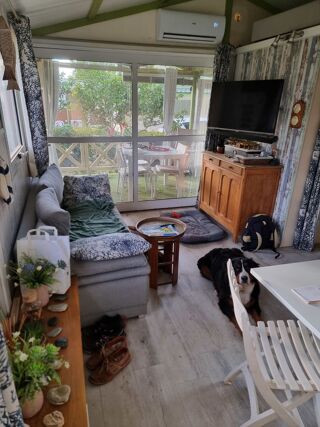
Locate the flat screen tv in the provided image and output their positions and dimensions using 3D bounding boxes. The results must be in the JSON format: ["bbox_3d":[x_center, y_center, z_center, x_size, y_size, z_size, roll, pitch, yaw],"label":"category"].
[{"bbox_3d":[0.961,-1.242,3.437,0.061,0.543,0.934,-16,28,-37],"label":"flat screen tv"}]

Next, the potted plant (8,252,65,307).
[{"bbox_3d":[-0.657,0.370,1.620,0.270,0.310,0.230,-5,22,-16],"label":"potted plant"}]

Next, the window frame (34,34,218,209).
[{"bbox_3d":[-0.353,-0.963,4.071,2.262,1.959,0.100,-5,22,-16],"label":"window frame"}]

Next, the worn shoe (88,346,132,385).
[{"bbox_3d":[-0.306,0.907,1.806,0.280,0.110,0.107,-18,28,-40],"label":"worn shoe"}]

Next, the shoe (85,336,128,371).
[{"bbox_3d":[-0.334,0.852,1.848,0.275,0.104,0.100,-15,27,-36],"label":"shoe"}]

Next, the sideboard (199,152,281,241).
[{"bbox_3d":[0.942,-0.280,3.754,0.471,0.857,1.025,-6,23,-17],"label":"sideboard"}]

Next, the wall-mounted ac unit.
[{"bbox_3d":[0.377,-2.264,3.637,0.830,0.300,0.205,-5,22,-16],"label":"wall-mounted ac unit"}]

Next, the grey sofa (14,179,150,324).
[{"bbox_3d":[-0.755,0.163,2.810,0.842,0.658,1.882,-5,23,-16],"label":"grey sofa"}]

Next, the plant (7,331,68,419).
[{"bbox_3d":[-0.444,0.574,1.073,0.214,0.268,0.214,-5,23,-16],"label":"plant"}]

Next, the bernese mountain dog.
[{"bbox_3d":[0.632,0.484,2.484,0.430,0.450,0.880,-2,21,-9],"label":"bernese mountain dog"}]

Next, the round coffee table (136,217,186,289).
[{"bbox_3d":[0.008,0.356,2.552,0.401,0.520,0.401,1,22,0],"label":"round coffee table"}]

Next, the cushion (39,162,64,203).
[{"bbox_3d":[-1.109,-0.300,3.051,0.138,0.406,0.406,-10,21,7],"label":"cushion"}]

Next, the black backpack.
[{"bbox_3d":[1.131,0.197,3.311,0.360,0.420,0.280,14,25,30],"label":"black backpack"}]

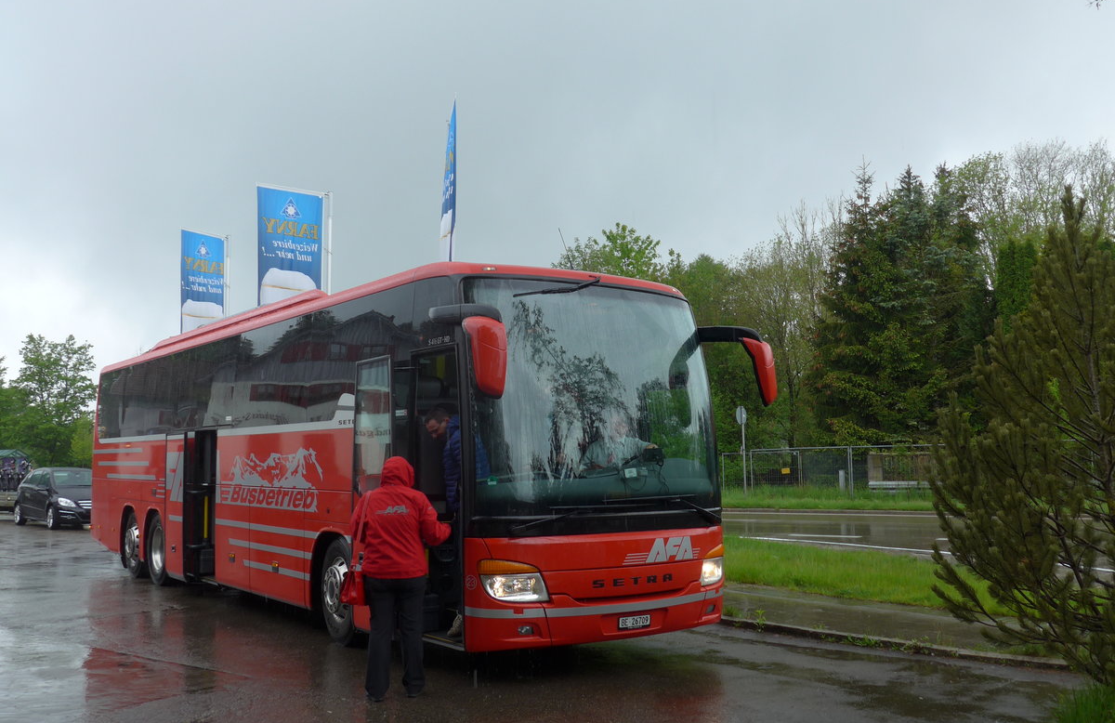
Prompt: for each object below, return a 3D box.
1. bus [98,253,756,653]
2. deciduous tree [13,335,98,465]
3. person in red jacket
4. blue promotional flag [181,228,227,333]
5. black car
[{"bbox_3d":[-3.121,1.129,13.858,2.700,3.600,13.100,2,-6,-35],"label":"bus"},{"bbox_3d":[-22.000,2.366,48.156,4.200,7.300,4.200,-1,-5,0],"label":"deciduous tree"},{"bbox_3d":[-1.132,1.563,8.019,0.700,1.720,0.500,-1,-5,0],"label":"person in red jacket"},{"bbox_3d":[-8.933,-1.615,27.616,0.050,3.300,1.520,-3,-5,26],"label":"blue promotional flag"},{"bbox_3d":[-13.282,3.648,29.704,1.780,1.600,4.270,3,-6,-42],"label":"black car"}]

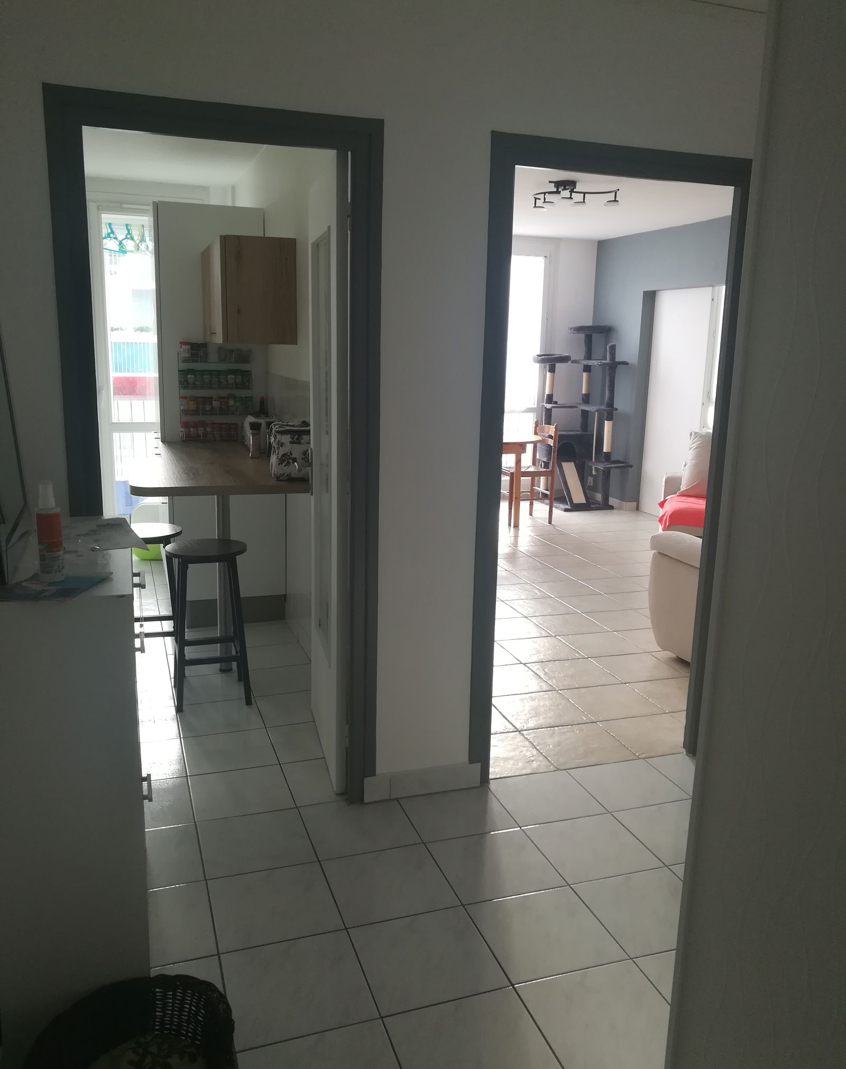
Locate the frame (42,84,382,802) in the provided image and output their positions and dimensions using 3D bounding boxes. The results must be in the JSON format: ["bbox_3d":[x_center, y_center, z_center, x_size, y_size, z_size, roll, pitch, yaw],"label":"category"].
[{"bbox_3d":[-0.568,-0.130,2.511,0.890,2.110,0.110,-3,12,-19],"label":"frame"}]

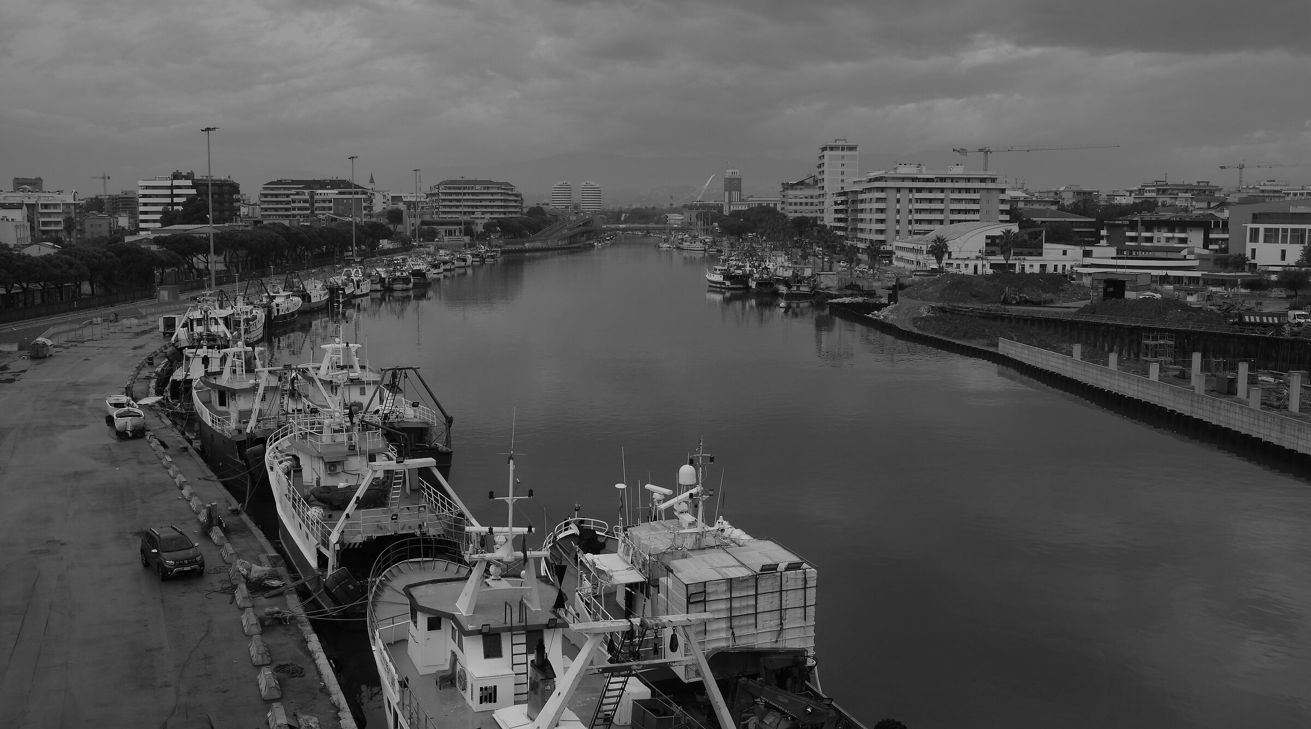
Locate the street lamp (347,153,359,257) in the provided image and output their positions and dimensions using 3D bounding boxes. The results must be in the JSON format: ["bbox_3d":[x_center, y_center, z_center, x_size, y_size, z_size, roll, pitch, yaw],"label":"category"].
[{"bbox_3d":[-93.145,-48.172,392.977,3.200,30.800,2.800,-2,7,-17],"label":"street lamp"}]

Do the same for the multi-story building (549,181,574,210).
[{"bbox_3d":[-115.990,-202.630,1577.050,24.500,46.000,22.000,0,7,0],"label":"multi-story building"}]

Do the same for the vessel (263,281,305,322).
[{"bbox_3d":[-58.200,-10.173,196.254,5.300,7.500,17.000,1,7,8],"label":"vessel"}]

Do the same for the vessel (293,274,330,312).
[{"bbox_3d":[-59.150,-12.190,219.090,4.700,5.580,14.500,1,7,6],"label":"vessel"}]

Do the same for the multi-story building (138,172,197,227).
[{"bbox_3d":[-181.030,-56.640,474.640,20.000,28.000,13.000,0,7,0],"label":"multi-story building"}]

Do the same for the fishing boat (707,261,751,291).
[{"bbox_3d":[16.109,-19.539,277.775,9.600,6.400,3.400,3,8,25],"label":"fishing boat"}]

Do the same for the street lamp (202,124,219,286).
[{"bbox_3d":[-85.531,-29.754,244.878,3.200,30.800,2.800,-2,7,-17],"label":"street lamp"}]

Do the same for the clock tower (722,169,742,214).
[{"bbox_3d":[56.950,-122.010,942.150,10.000,42.500,10.000,-3,8,-20],"label":"clock tower"}]

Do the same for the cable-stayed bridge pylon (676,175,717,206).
[{"bbox_3d":[65.314,-273.592,2031.770,62.000,57.000,12.000,0,7,0],"label":"cable-stayed bridge pylon"}]

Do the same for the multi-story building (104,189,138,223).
[{"bbox_3d":[-482.660,-140.700,1151.440,29.000,28.000,16.000,0,7,0],"label":"multi-story building"}]

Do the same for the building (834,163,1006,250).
[{"bbox_3d":[87.170,-50.530,426.930,39.620,30.410,84.000,1,7,1],"label":"building"}]

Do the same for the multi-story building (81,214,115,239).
[{"bbox_3d":[-215.770,-51.160,493.460,9.800,12.500,9.000,0,7,0],"label":"multi-story building"}]

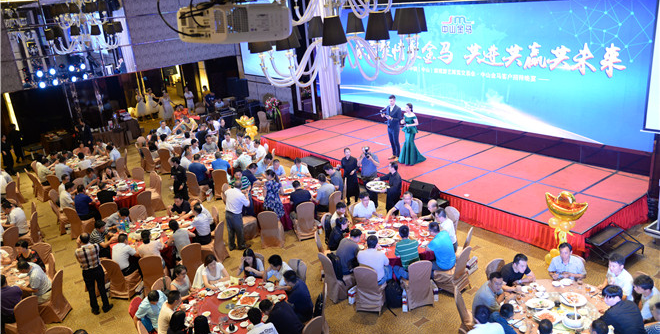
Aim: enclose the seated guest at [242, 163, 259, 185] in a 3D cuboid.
[{"bbox_3d":[-2.042,0.534,14.033,0.800,1.270,0.520,8,23,34],"label":"seated guest"}]

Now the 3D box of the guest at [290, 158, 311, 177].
[{"bbox_3d":[-0.787,0.355,14.237,0.550,1.260,0.750,1,19,17],"label":"guest"}]

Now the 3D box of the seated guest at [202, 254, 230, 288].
[{"bbox_3d":[-2.088,2.212,9.473,0.500,1.220,0.750,-9,19,-12],"label":"seated guest"}]

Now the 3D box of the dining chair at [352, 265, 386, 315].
[{"bbox_3d":[0.761,2.115,9.337,0.460,0.950,0.600,3,20,23],"label":"dining chair"}]

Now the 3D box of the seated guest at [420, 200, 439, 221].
[{"bbox_3d":[2.196,1.290,10.930,0.800,1.250,0.520,-13,20,-22],"label":"seated guest"}]

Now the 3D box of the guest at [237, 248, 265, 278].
[{"bbox_3d":[-1.442,2.134,9.530,0.500,1.220,0.750,-2,19,8],"label":"guest"}]

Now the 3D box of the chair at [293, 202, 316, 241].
[{"bbox_3d":[-0.668,1.210,12.525,0.460,0.950,0.570,-10,19,-15],"label":"chair"}]

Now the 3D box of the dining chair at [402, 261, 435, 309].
[{"bbox_3d":[1.581,2.030,9.429,0.470,0.960,0.580,-8,18,-7],"label":"dining chair"}]

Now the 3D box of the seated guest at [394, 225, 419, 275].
[{"bbox_3d":[1.476,1.762,9.769,0.480,1.270,0.750,-8,19,-8],"label":"seated guest"}]

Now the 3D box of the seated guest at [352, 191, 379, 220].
[{"bbox_3d":[0.847,1.158,11.384,0.580,1.270,0.750,-12,20,-19],"label":"seated guest"}]

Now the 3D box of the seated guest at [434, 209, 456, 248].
[{"bbox_3d":[2.238,1.445,10.441,0.820,1.260,0.520,-3,19,6],"label":"seated guest"}]

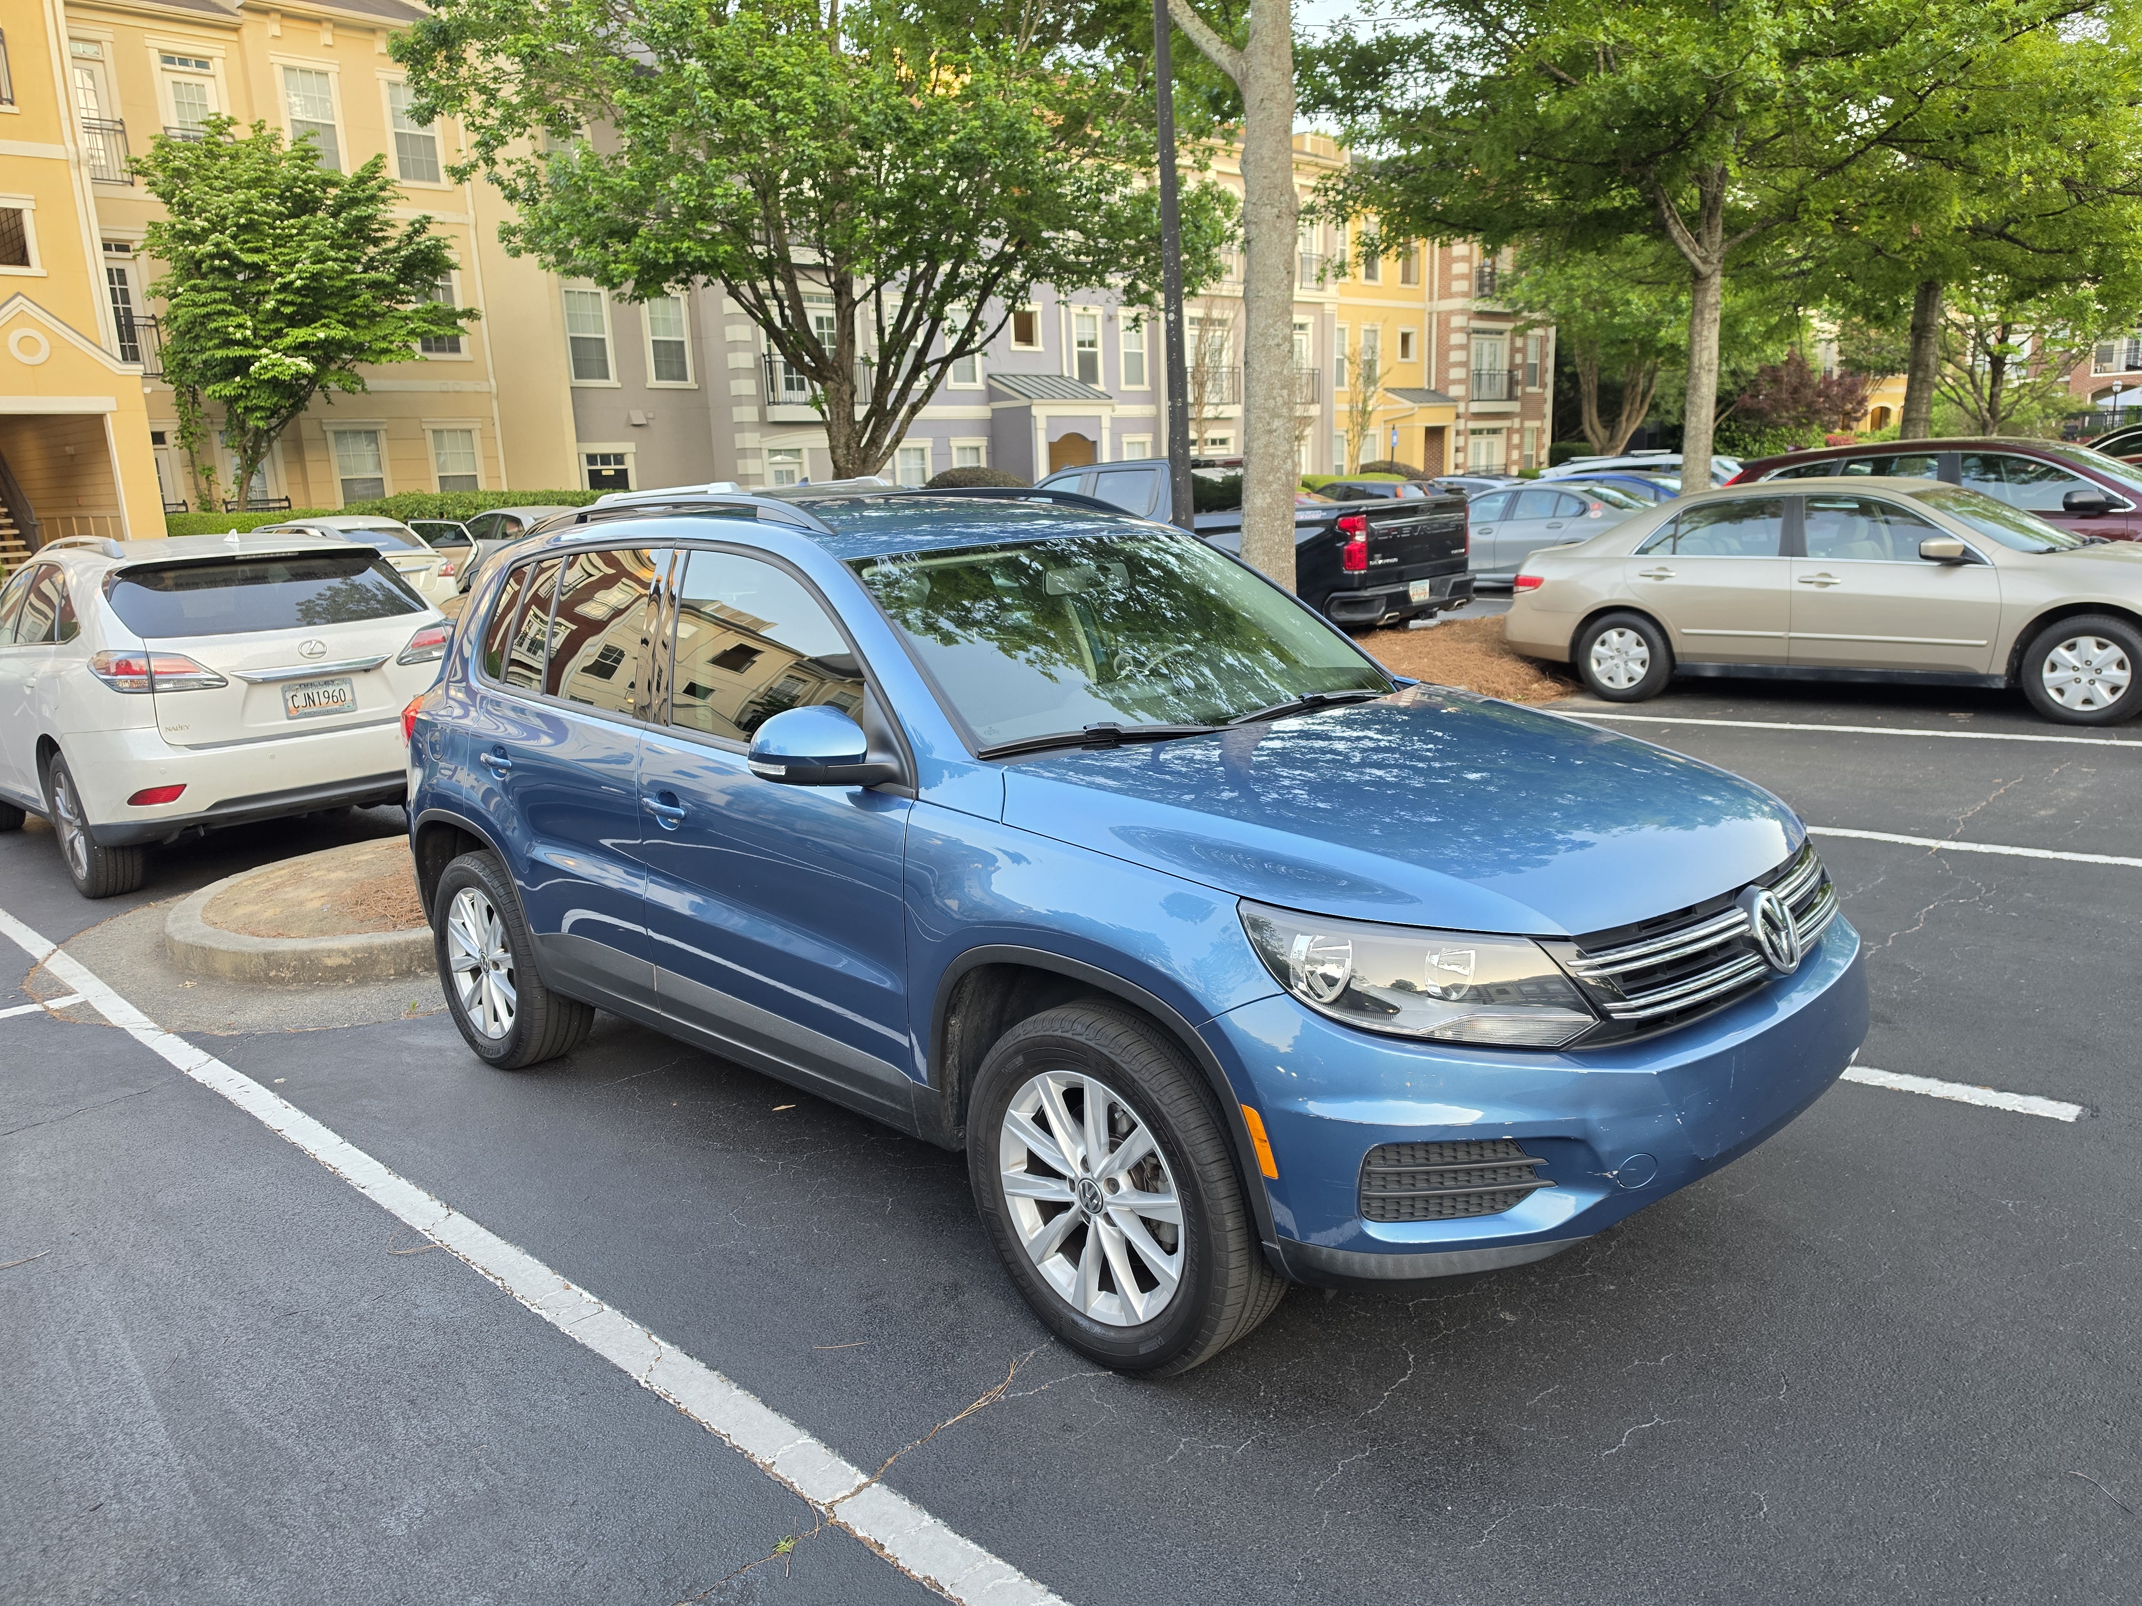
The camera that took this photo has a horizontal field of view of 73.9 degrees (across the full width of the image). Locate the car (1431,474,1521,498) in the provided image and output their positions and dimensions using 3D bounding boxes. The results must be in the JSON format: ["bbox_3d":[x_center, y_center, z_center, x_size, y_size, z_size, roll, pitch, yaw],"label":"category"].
[{"bbox_3d":[10.850,-7.900,37.200,4.600,1.470,1.820,10,18,43],"label":"car"}]

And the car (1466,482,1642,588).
[{"bbox_3d":[6.200,-3.620,19.300,1.830,1.440,4.710,-14,16,-41],"label":"car"}]

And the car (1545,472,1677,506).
[{"bbox_3d":[8.050,-4.170,21.100,4.600,1.470,1.820,9,17,44],"label":"car"}]

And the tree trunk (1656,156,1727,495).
[{"bbox_3d":[6.450,-4.150,14.700,0.680,4.600,0.550,-2,13,0],"label":"tree trunk"}]

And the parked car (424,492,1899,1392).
[{"bbox_3d":[-0.354,-0.050,4.037,4.430,1.690,1.840,7,16,44],"label":"parked car"}]

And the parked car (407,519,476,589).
[{"bbox_3d":[-9.000,-3.700,19.900,4.600,1.580,1.820,9,17,42],"label":"parked car"}]

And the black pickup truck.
[{"bbox_3d":[0.790,-2.280,13.700,5.890,1.970,2.060,9,17,44],"label":"black pickup truck"}]

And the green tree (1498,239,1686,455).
[{"bbox_3d":[13.500,-11.000,37.000,5.000,7.000,4.800,-2,13,0],"label":"green tree"}]

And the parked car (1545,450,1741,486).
[{"bbox_3d":[9.450,-4.800,23.000,4.650,1.660,1.820,9,17,44],"label":"parked car"}]

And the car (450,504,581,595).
[{"bbox_3d":[-7.650,-3.770,21.500,4.700,1.450,1.820,9,17,40],"label":"car"}]

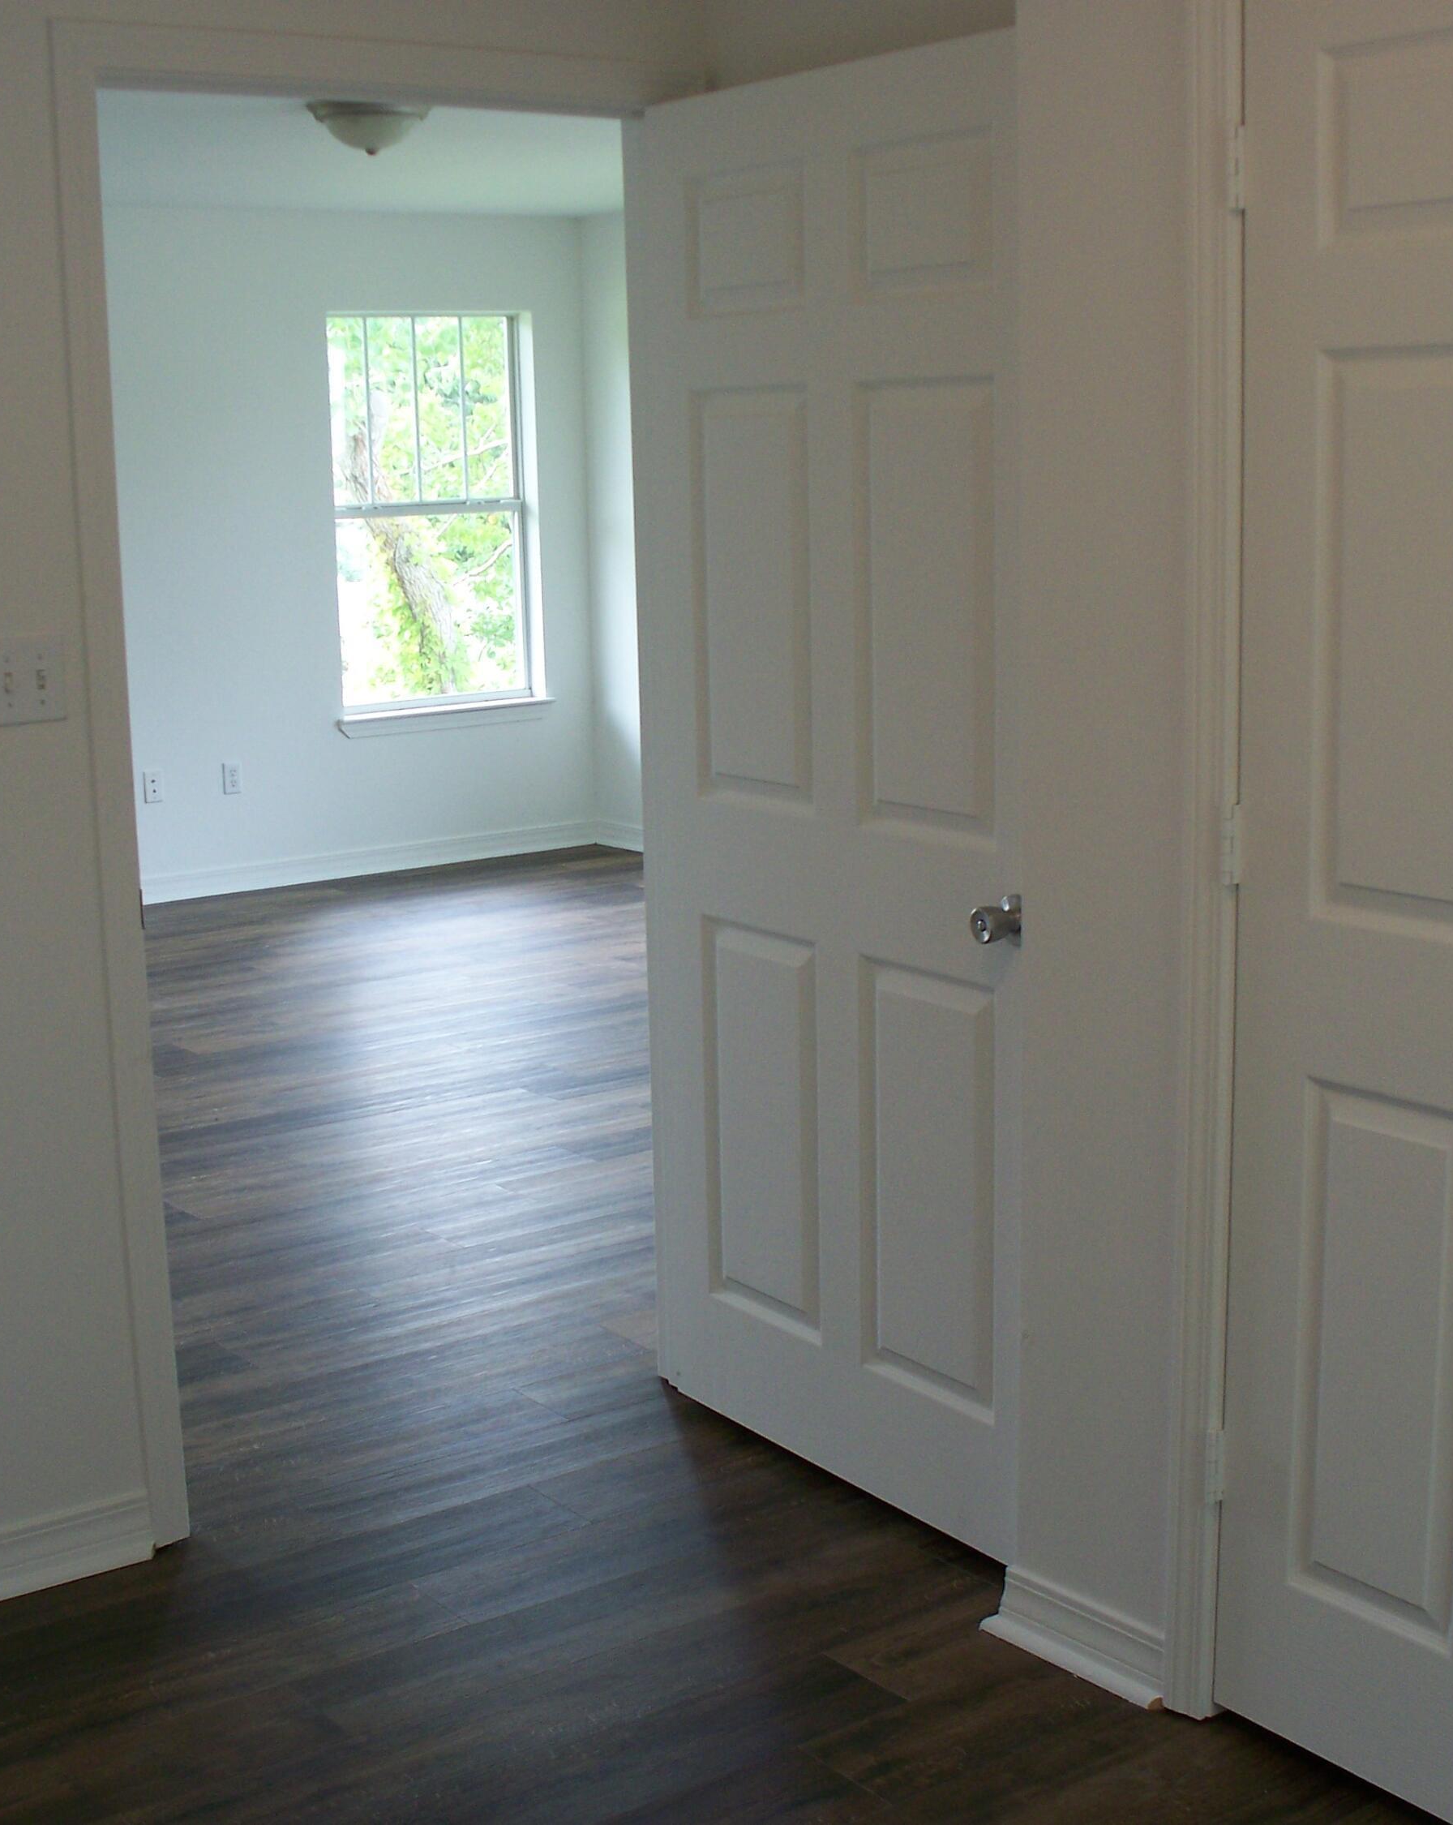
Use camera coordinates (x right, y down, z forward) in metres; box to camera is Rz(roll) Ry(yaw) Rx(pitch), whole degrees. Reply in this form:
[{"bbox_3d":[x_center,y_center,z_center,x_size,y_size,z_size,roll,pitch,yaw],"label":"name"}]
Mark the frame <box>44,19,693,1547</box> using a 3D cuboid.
[{"bbox_3d":[-0.464,-0.190,3.800,1.030,2.110,0.140,-9,13,-34],"label":"frame"}]

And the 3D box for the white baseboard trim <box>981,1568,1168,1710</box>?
[{"bbox_3d":[0.442,0.929,3.251,0.032,0.085,0.293,-9,13,-35],"label":"white baseboard trim"}]

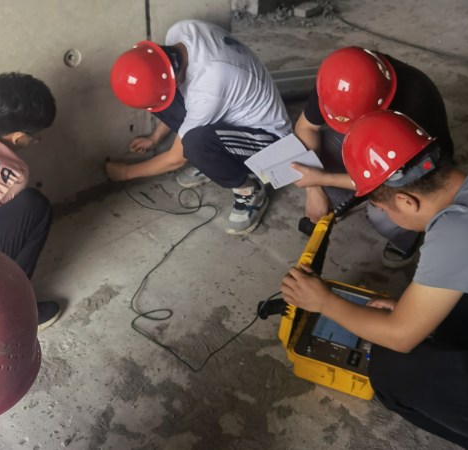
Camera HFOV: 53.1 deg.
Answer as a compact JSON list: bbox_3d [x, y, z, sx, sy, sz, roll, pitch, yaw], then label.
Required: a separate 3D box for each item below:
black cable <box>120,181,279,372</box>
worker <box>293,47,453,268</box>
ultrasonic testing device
[{"bbox_3d":[-0.202,0.041,1.763,0.433,0.300,1.150,-8,39,-10],"label":"black cable"},{"bbox_3d":[0.525,-0.264,1.720,0.660,0.840,0.540,-25,45,-28],"label":"worker"},{"bbox_3d":[0.324,0.243,1.437,0.357,0.390,0.358,14,41,17],"label":"ultrasonic testing device"}]

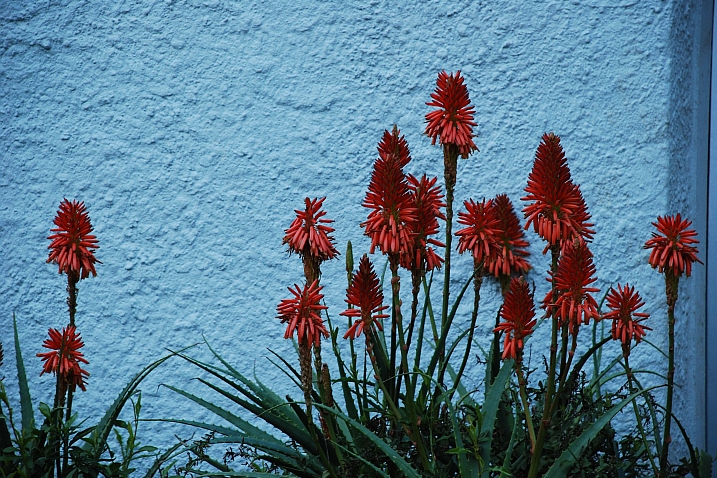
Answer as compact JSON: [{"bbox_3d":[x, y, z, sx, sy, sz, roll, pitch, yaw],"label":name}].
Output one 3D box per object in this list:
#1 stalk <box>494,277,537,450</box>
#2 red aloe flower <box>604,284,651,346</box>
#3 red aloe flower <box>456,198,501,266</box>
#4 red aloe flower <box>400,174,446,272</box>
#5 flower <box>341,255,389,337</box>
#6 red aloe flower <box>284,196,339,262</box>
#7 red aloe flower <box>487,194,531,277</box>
[{"bbox_3d":[0.305,0.241,6.500,0.082,0.335,0.079,0,4,0],"label":"stalk"},{"bbox_3d":[0.532,0.149,6.600,0.093,0.123,0.090,0,4,0],"label":"red aloe flower"},{"bbox_3d":[0.238,-0.014,6.640,0.090,0.134,0.088,0,4,0],"label":"red aloe flower"},{"bbox_3d":[0.130,-0.033,6.680,0.092,0.195,0.089,0,4,0],"label":"red aloe flower"},{"bbox_3d":[0.013,0.113,6.520,0.093,0.165,0.091,0,4,0],"label":"flower"},{"bbox_3d":[-0.094,-0.019,6.620,0.110,0.127,0.107,0,4,0],"label":"red aloe flower"},{"bbox_3d":[0.304,-0.007,6.780,0.090,0.168,0.087,0,4,0],"label":"red aloe flower"}]

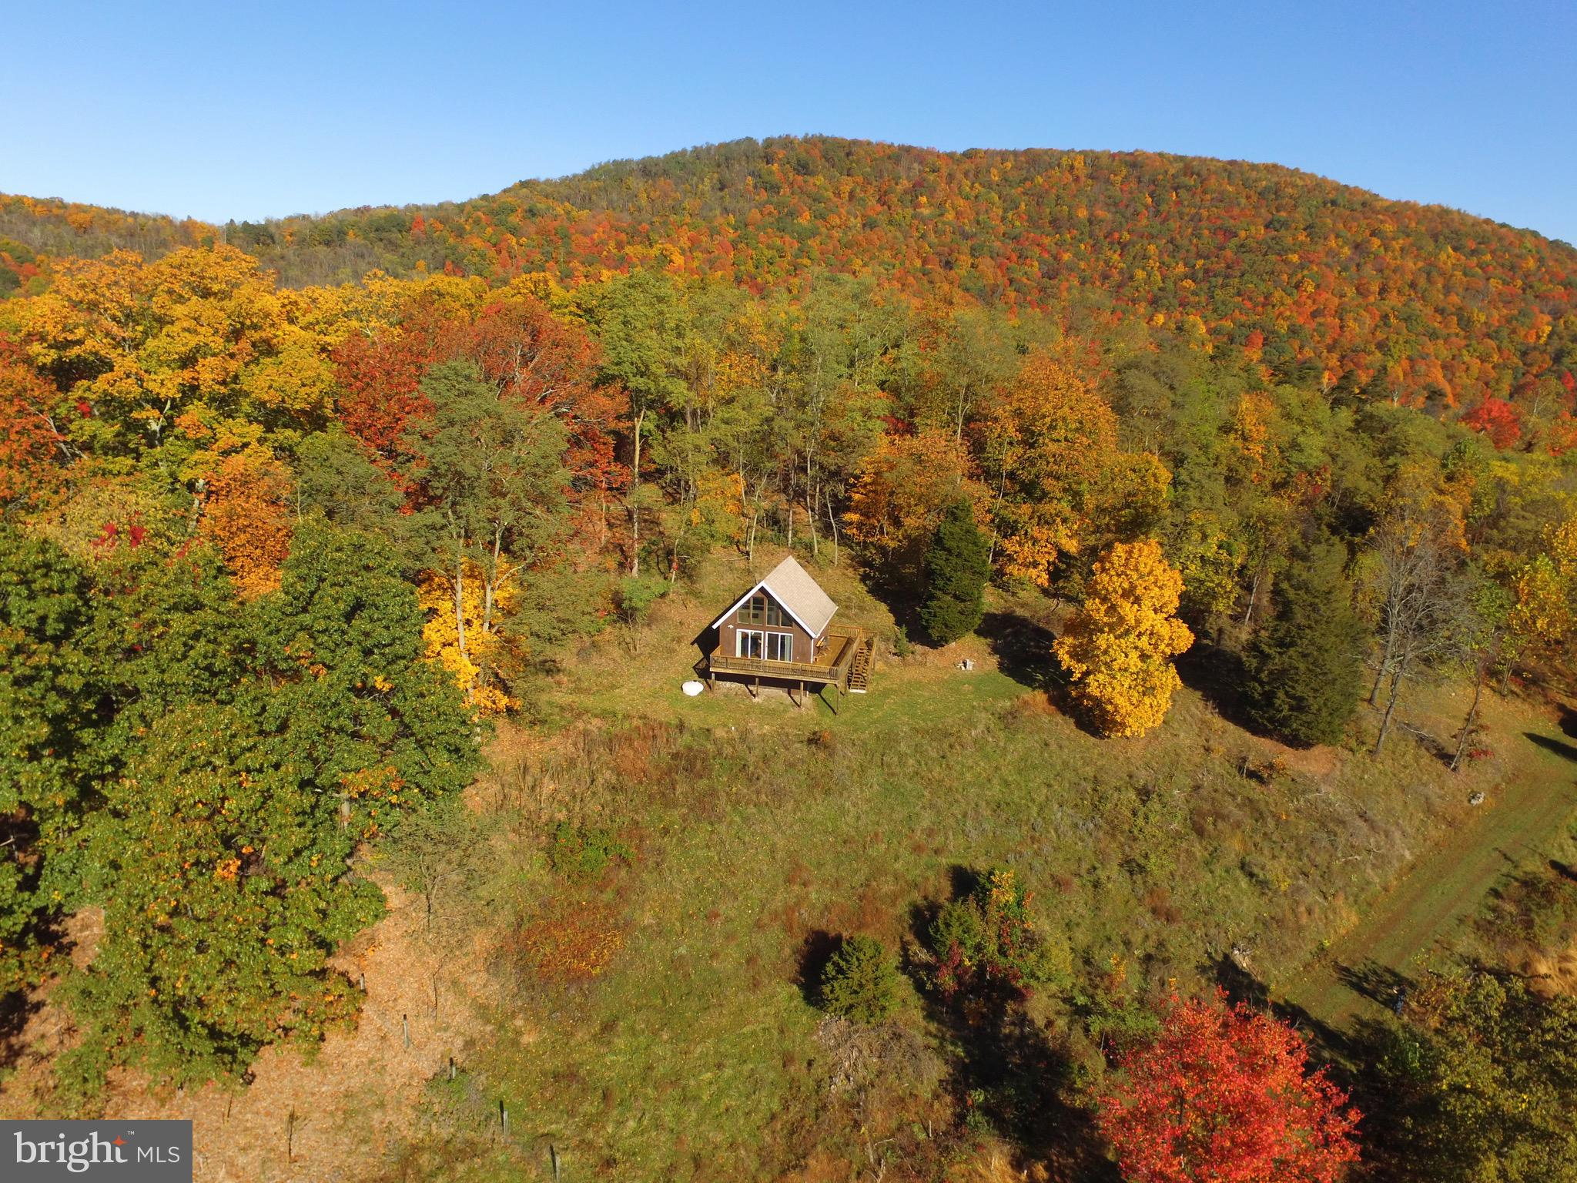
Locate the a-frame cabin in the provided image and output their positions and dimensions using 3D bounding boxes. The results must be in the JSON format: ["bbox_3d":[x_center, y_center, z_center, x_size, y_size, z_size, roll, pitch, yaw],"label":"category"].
[{"bbox_3d":[0.420,2.503,61.183,9.579,7.725,8.498,4,17,14],"label":"a-frame cabin"}]

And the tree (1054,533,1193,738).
[{"bbox_3d":[20.103,2.786,54.801,8.000,11.880,7.760,0,16,0],"label":"tree"}]

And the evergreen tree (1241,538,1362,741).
[{"bbox_3d":[31.564,3.010,54.110,7.170,12.690,6.960,0,16,0],"label":"evergreen tree"}]

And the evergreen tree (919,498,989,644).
[{"bbox_3d":[12.011,-1.426,66.988,5.070,10.780,4.920,0,16,0],"label":"evergreen tree"}]

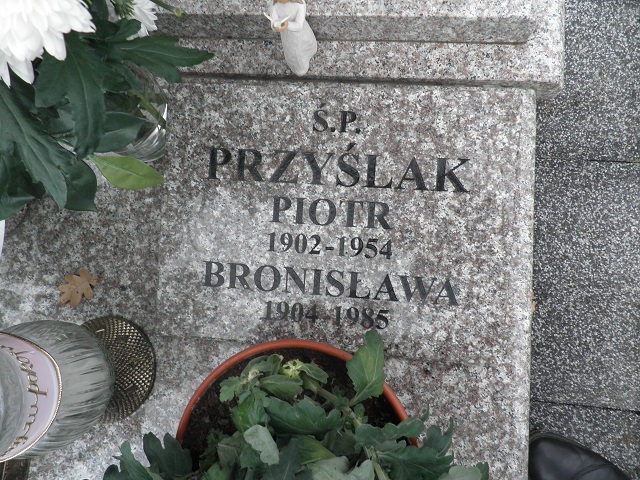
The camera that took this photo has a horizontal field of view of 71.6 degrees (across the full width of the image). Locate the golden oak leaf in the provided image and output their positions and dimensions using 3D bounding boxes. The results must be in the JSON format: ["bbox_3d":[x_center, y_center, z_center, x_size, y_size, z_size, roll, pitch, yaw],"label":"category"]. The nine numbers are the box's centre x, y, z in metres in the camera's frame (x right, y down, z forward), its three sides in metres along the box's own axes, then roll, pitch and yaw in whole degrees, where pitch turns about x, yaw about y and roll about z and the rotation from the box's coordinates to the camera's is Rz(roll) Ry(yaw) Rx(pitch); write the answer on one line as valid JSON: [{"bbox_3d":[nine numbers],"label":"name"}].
[{"bbox_3d":[-0.372,0.074,0.682,0.071,0.010,0.053,-33,82,2],"label":"golden oak leaf"}]

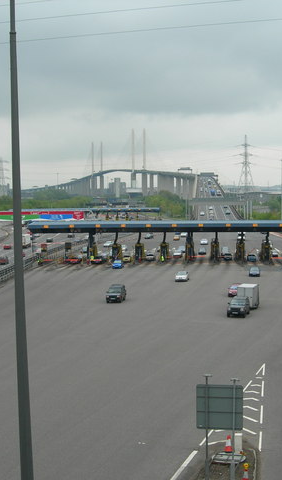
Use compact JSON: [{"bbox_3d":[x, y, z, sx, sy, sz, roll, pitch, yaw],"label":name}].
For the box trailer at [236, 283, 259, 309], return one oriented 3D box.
[{"bbox_3d":[12.675,6.666,89.540,1.967,2.597,3.094,1,4,19],"label":"box trailer"}]

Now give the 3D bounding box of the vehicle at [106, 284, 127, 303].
[{"bbox_3d":[-3.113,6.817,96.473,1.869,1.913,4.499,0,4,5],"label":"vehicle"}]

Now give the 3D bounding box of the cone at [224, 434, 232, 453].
[{"bbox_3d":[4.769,11.039,41.087,0.460,0.920,0.460,-1,4,0],"label":"cone"}]

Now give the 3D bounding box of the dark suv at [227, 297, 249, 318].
[{"bbox_3d":[10.960,7.467,84.607,1.896,1.796,4.497,0,4,14],"label":"dark suv"}]

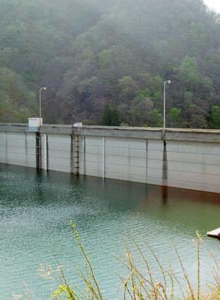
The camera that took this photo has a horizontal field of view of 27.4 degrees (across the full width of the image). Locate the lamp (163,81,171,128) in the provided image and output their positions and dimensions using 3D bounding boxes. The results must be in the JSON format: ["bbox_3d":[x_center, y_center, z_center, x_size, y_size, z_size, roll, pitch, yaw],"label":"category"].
[{"bbox_3d":[9.248,-7.021,72.075,0.450,7.950,1.600,5,7,43],"label":"lamp"}]

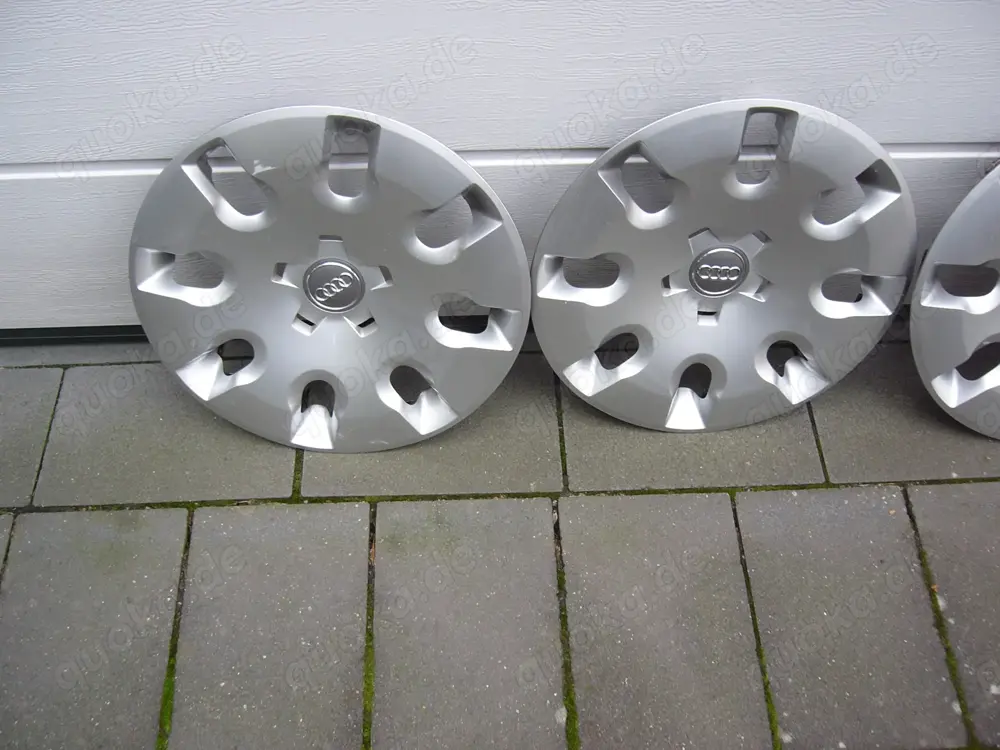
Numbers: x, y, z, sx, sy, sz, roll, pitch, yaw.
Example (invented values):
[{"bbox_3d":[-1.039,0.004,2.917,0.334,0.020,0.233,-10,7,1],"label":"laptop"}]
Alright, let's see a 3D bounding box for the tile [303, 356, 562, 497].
[{"bbox_3d":[-0.080,0.074,1.228,0.296,0.060,0.196,-2,55,-1],"label":"tile"}]

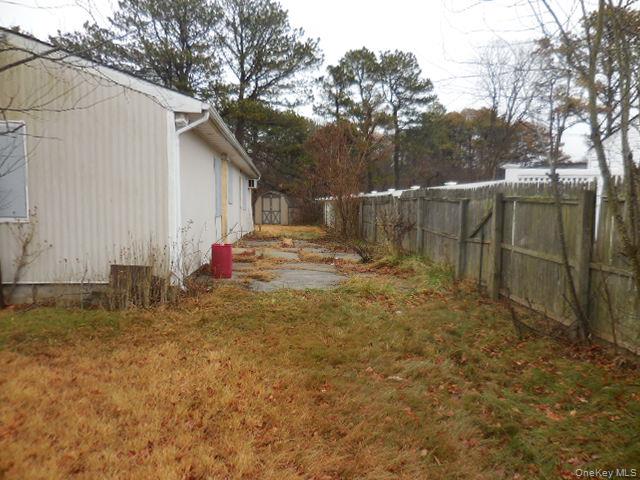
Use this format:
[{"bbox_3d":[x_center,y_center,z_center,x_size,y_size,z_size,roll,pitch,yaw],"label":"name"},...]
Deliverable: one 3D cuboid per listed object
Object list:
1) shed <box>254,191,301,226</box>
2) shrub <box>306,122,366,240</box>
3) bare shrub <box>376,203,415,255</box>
[{"bbox_3d":[-3.000,-2.290,33.200,2.400,2.400,2.600,1,4,14],"label":"shed"},{"bbox_3d":[0.640,-2.270,17.900,2.300,4.550,2.200,0,4,0],"label":"shrub"},{"bbox_3d":[1.960,-0.300,12.000,1.000,1.350,1.000,0,4,0],"label":"bare shrub"}]

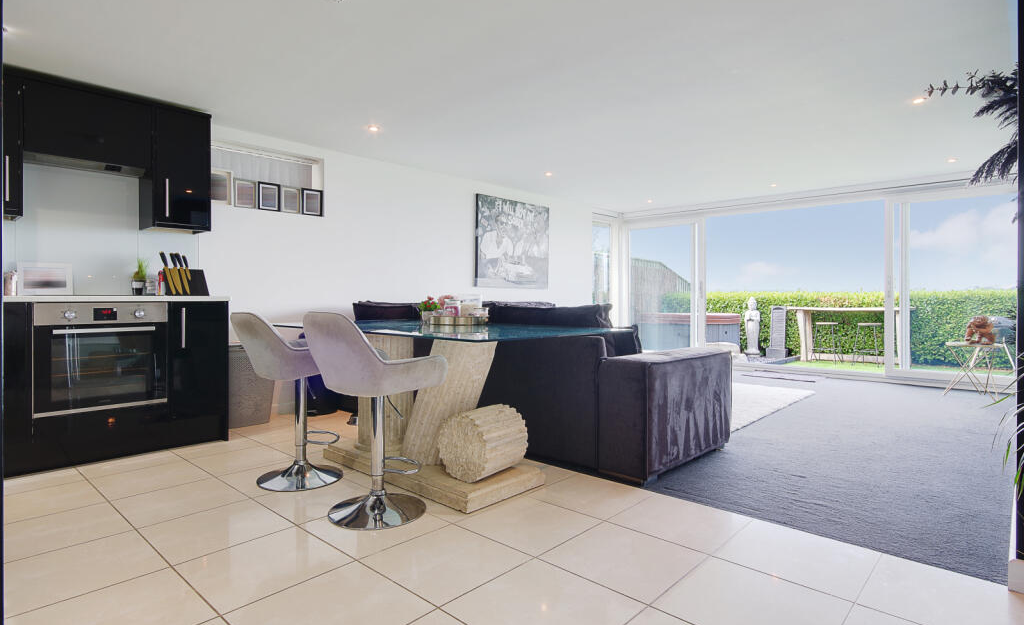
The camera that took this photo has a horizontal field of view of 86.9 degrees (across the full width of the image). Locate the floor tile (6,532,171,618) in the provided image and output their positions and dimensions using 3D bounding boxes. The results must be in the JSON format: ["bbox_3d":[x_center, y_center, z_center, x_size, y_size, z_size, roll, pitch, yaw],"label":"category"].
[{"bbox_3d":[-1.438,0.851,1.794,0.433,0.010,0.427,1,2,43],"label":"floor tile"}]

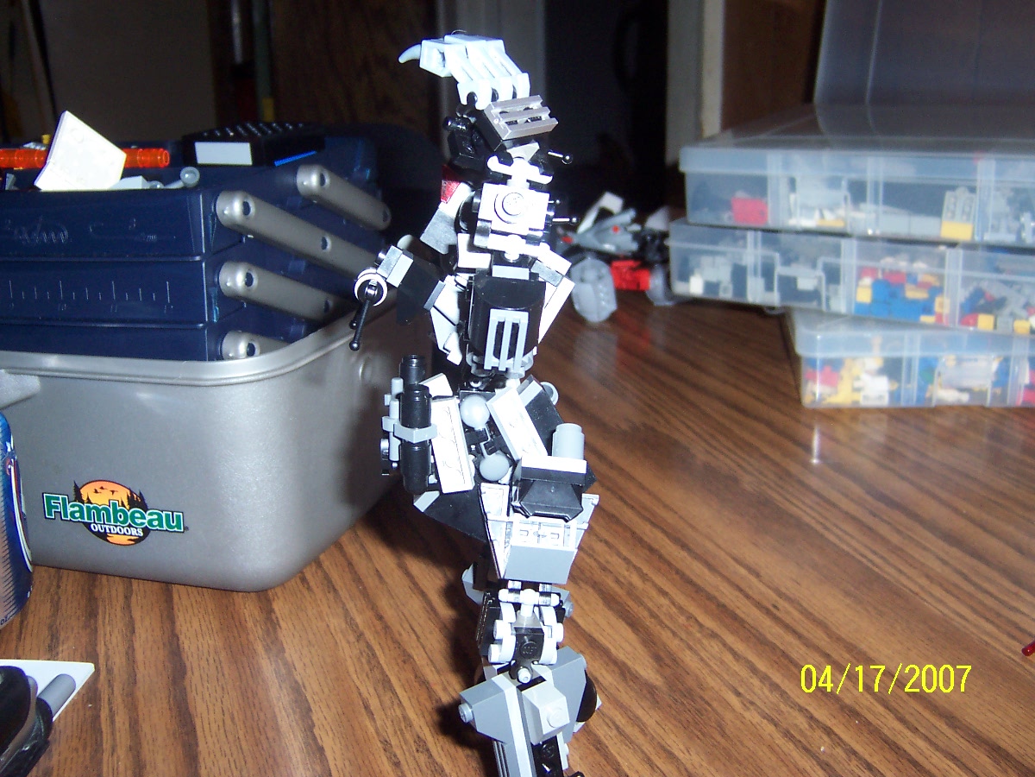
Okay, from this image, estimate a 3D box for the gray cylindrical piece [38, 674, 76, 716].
[{"bbox_3d":[-0.151,0.101,0.350,0.008,0.008,0.019,-1,15,2],"label":"gray cylindrical piece"}]

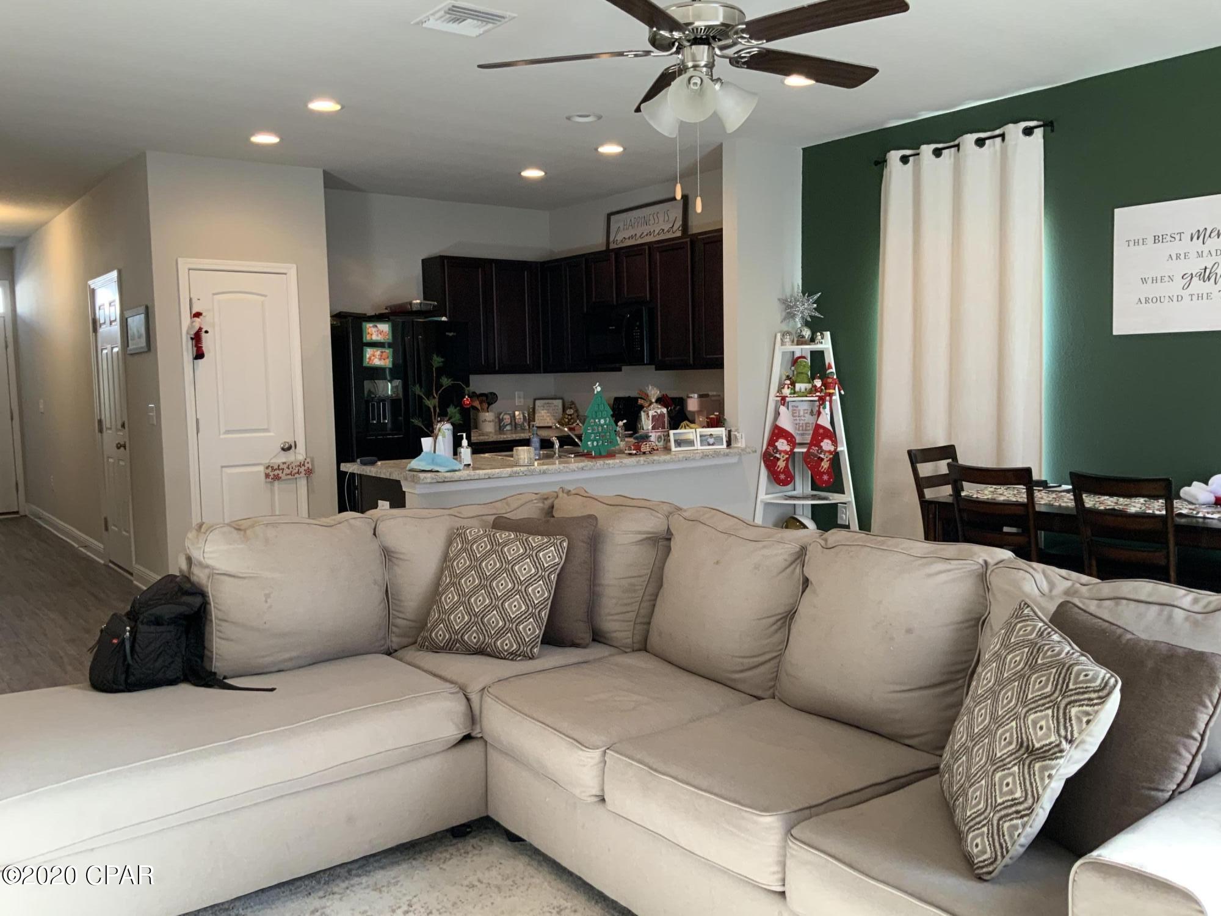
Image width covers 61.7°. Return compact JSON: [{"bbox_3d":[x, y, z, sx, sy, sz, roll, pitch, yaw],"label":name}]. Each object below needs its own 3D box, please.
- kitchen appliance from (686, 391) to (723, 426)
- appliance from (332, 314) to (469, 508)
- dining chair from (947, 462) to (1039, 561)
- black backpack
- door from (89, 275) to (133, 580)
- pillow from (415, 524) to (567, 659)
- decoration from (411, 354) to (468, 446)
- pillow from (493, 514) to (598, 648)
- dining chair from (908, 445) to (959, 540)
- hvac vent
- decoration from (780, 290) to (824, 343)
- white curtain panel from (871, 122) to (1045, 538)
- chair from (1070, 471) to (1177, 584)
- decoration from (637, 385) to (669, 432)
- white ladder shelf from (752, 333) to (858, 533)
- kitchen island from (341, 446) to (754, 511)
[{"bbox_3d":[0.665,-0.261,6.741,0.280,0.310,0.125,-5,6,-37],"label":"kitchen appliance"},{"bbox_3d":[-1.554,-0.084,7.292,0.890,1.770,0.820,-5,6,-37],"label":"appliance"},{"bbox_3d":[1.751,0.496,4.371,0.530,0.965,0.440,-5,6,-40],"label":"dining chair"},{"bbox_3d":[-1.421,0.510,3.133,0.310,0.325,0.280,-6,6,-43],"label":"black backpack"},{"bbox_3d":[-3.543,-0.226,7.330,0.060,2.060,0.830,-5,6,-37],"label":"door"},{"bbox_3d":[-0.406,0.465,3.579,0.450,0.450,0.160,6,-27,13],"label":"pillow"},{"bbox_3d":[-0.861,-0.268,5.170,0.260,0.500,0.210,-5,6,-37],"label":"decoration"},{"bbox_3d":[-0.226,0.426,3.530,0.420,0.440,0.140,1,-12,23],"label":"pillow"},{"bbox_3d":[1.801,0.438,5.040,0.430,0.955,0.520,-5,6,-37],"label":"dining chair"},{"bbox_3d":[-0.561,-1.666,3.917,0.300,0.030,0.300,-5,6,-37],"label":"hvac vent"},{"bbox_3d":[1.178,-0.878,6.300,0.270,0.330,0.170,-1,5,8],"label":"decoration"},{"bbox_3d":[1.831,-0.440,5.452,0.110,2.450,1.040,-5,6,-37],"label":"white curtain panel"},{"bbox_3d":[2.077,0.523,3.932,0.520,0.955,0.430,-5,6,-37],"label":"chair"},{"bbox_3d":[0.254,-0.291,6.050,0.160,0.280,0.140,-5,6,-37],"label":"decoration"},{"bbox_3d":[1.194,0.043,6.209,0.700,1.590,0.420,-1,5,8],"label":"white ladder shelf"},{"bbox_3d":[-0.254,0.444,5.699,2.210,0.935,0.880,-5,6,-37],"label":"kitchen island"}]

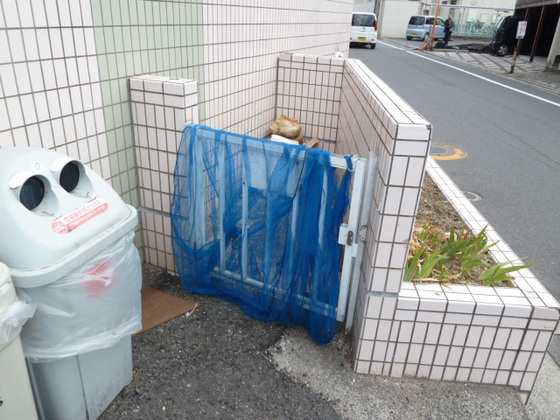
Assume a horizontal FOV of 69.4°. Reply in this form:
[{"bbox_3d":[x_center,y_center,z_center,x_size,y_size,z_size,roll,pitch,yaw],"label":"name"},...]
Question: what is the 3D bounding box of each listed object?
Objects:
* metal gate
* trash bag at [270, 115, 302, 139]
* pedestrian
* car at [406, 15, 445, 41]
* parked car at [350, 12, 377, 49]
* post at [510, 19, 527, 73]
[{"bbox_3d":[-0.125,0.087,1.755,0.840,0.800,0.180,15,27,24],"label":"metal gate"},{"bbox_3d":[0.043,-0.605,2.930,0.215,0.140,0.170,5,25,5],"label":"trash bag"},{"bbox_3d":[9.556,-10.120,22.800,0.320,1.670,0.470,-11,28,-27],"label":"pedestrian"},{"bbox_3d":[10.802,-12.889,28.849,3.395,1.600,1.475,-18,32,-38],"label":"car"},{"bbox_3d":[4.331,-9.706,21.892,1.475,1.670,3.395,4,25,2],"label":"parked car"},{"bbox_3d":[7.282,-5.013,12.400,0.260,1.450,0.070,10,26,15],"label":"post"}]

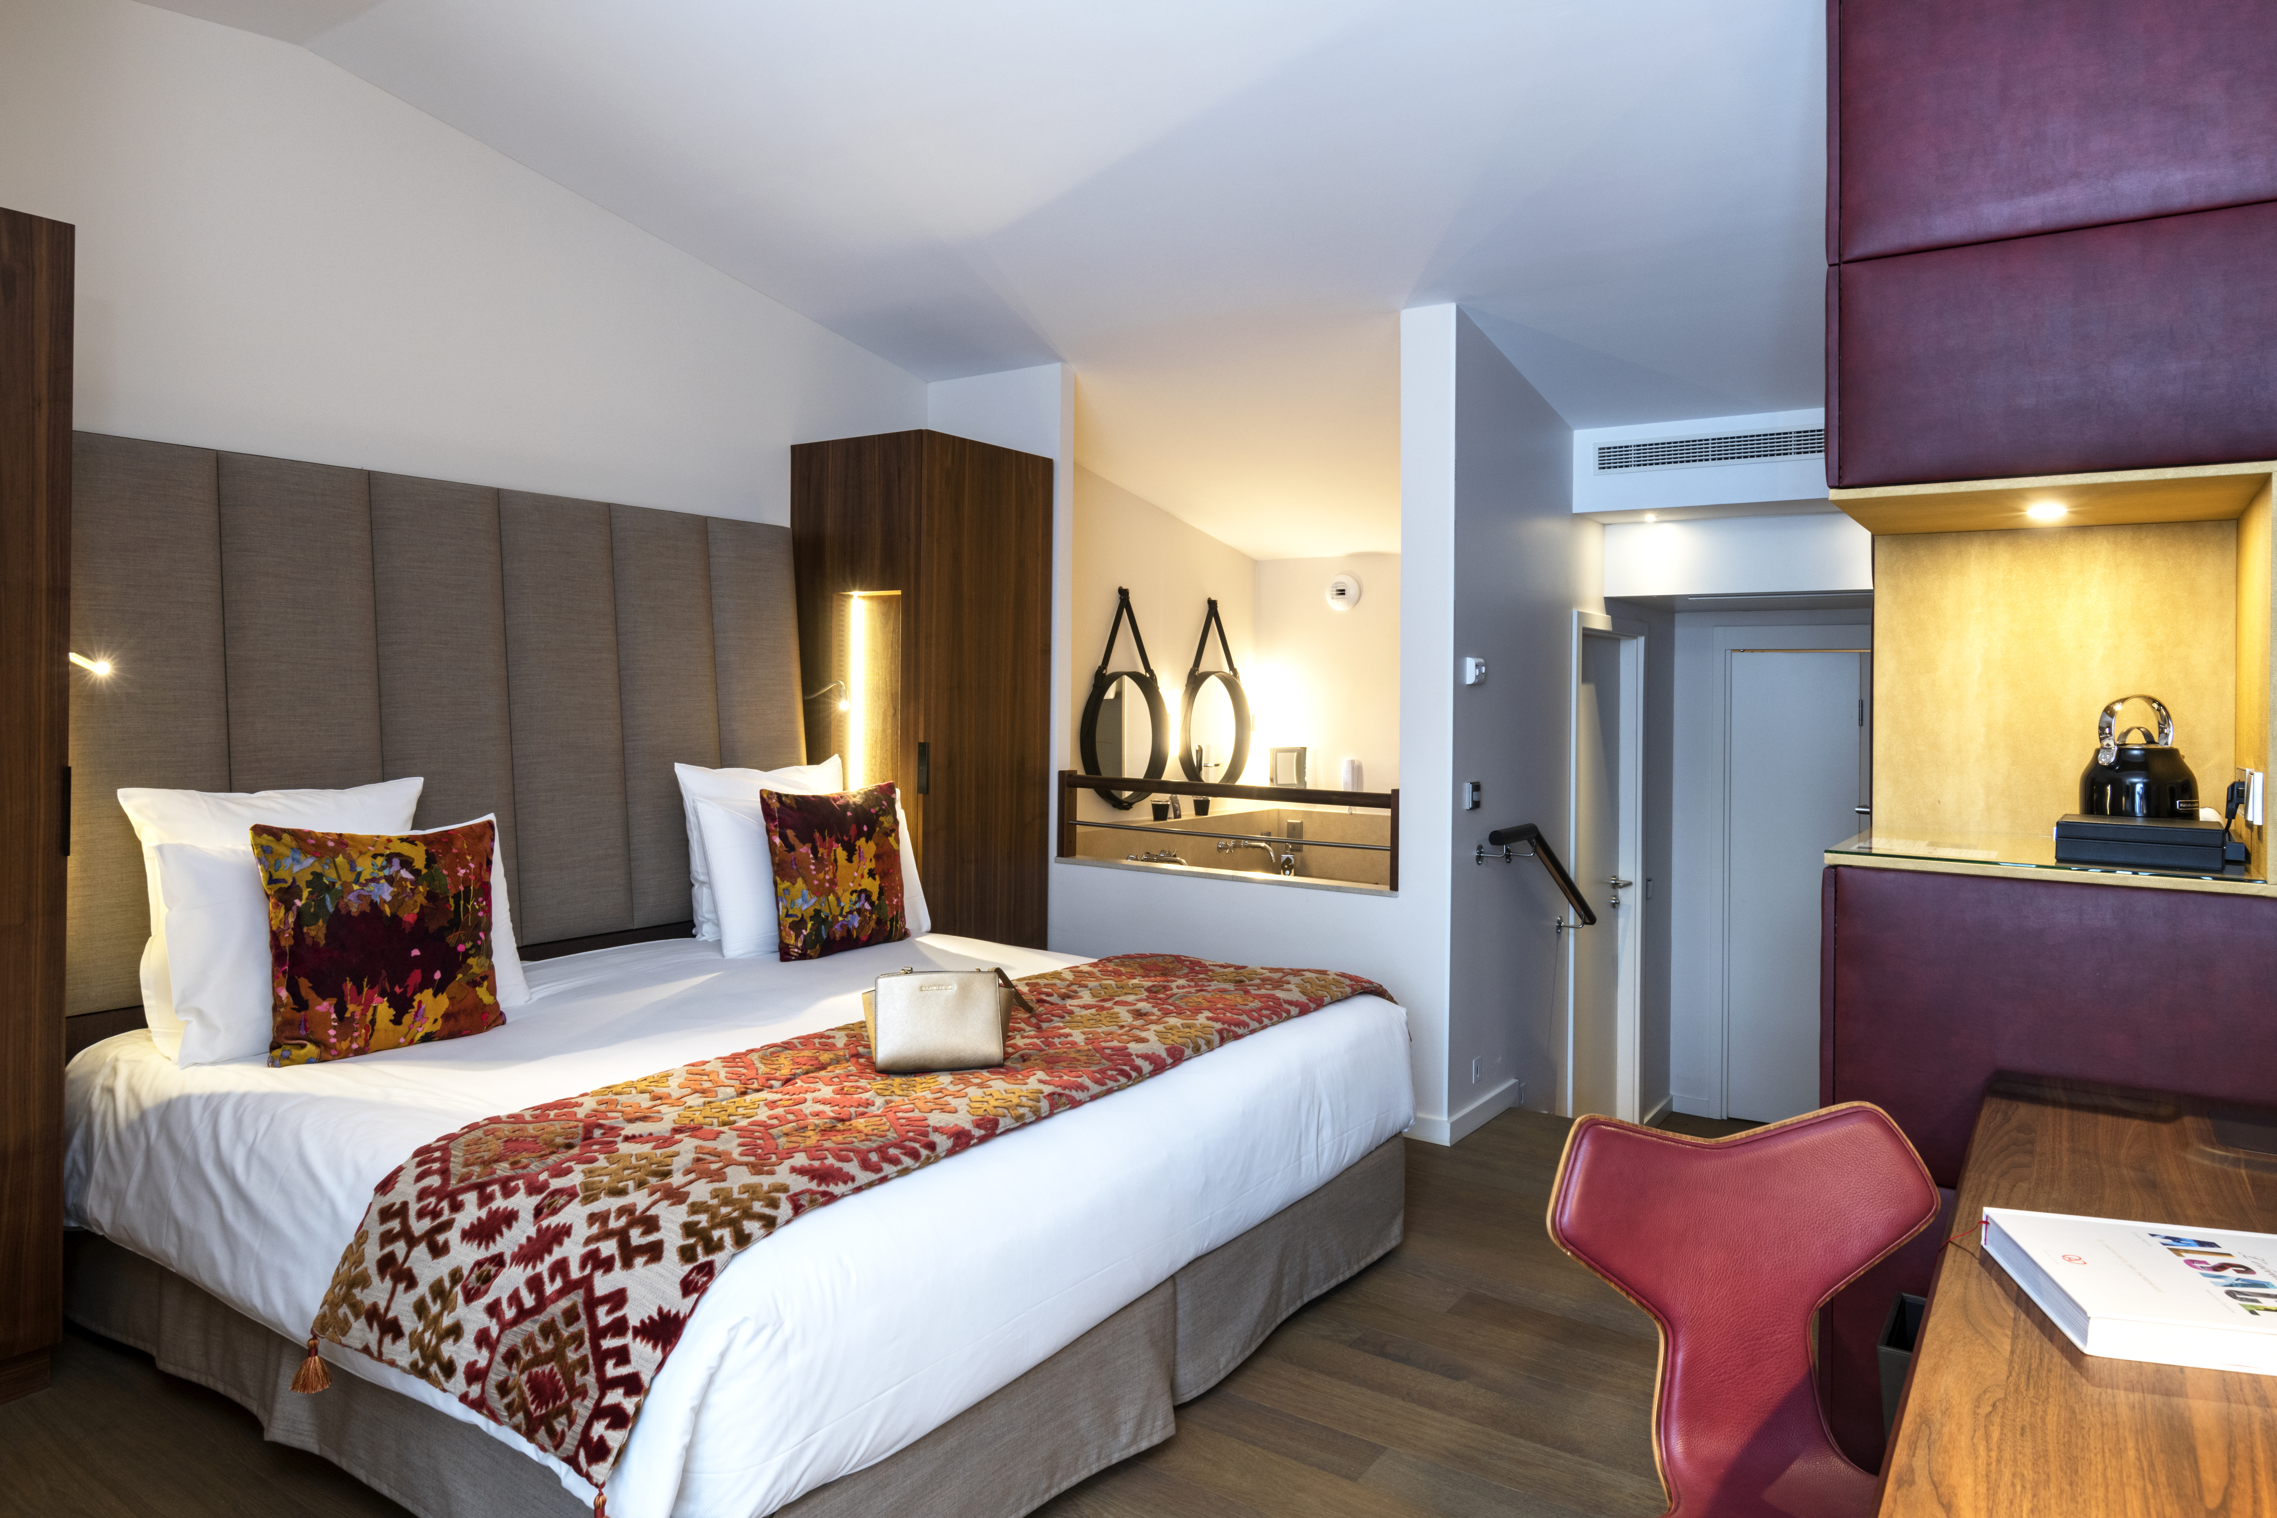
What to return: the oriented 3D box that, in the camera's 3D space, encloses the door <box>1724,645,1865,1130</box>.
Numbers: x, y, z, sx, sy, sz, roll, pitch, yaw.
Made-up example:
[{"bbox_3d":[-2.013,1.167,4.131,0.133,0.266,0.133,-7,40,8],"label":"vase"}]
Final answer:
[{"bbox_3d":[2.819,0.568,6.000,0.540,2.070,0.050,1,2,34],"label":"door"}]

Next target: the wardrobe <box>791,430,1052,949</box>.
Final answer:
[{"bbox_3d":[-0.733,0.025,4.777,0.570,2.155,0.640,1,2,34],"label":"wardrobe"}]

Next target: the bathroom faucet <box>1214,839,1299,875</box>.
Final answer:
[{"bbox_3d":[0.552,0.462,6.750,0.220,0.110,0.220,1,2,34],"label":"bathroom faucet"}]

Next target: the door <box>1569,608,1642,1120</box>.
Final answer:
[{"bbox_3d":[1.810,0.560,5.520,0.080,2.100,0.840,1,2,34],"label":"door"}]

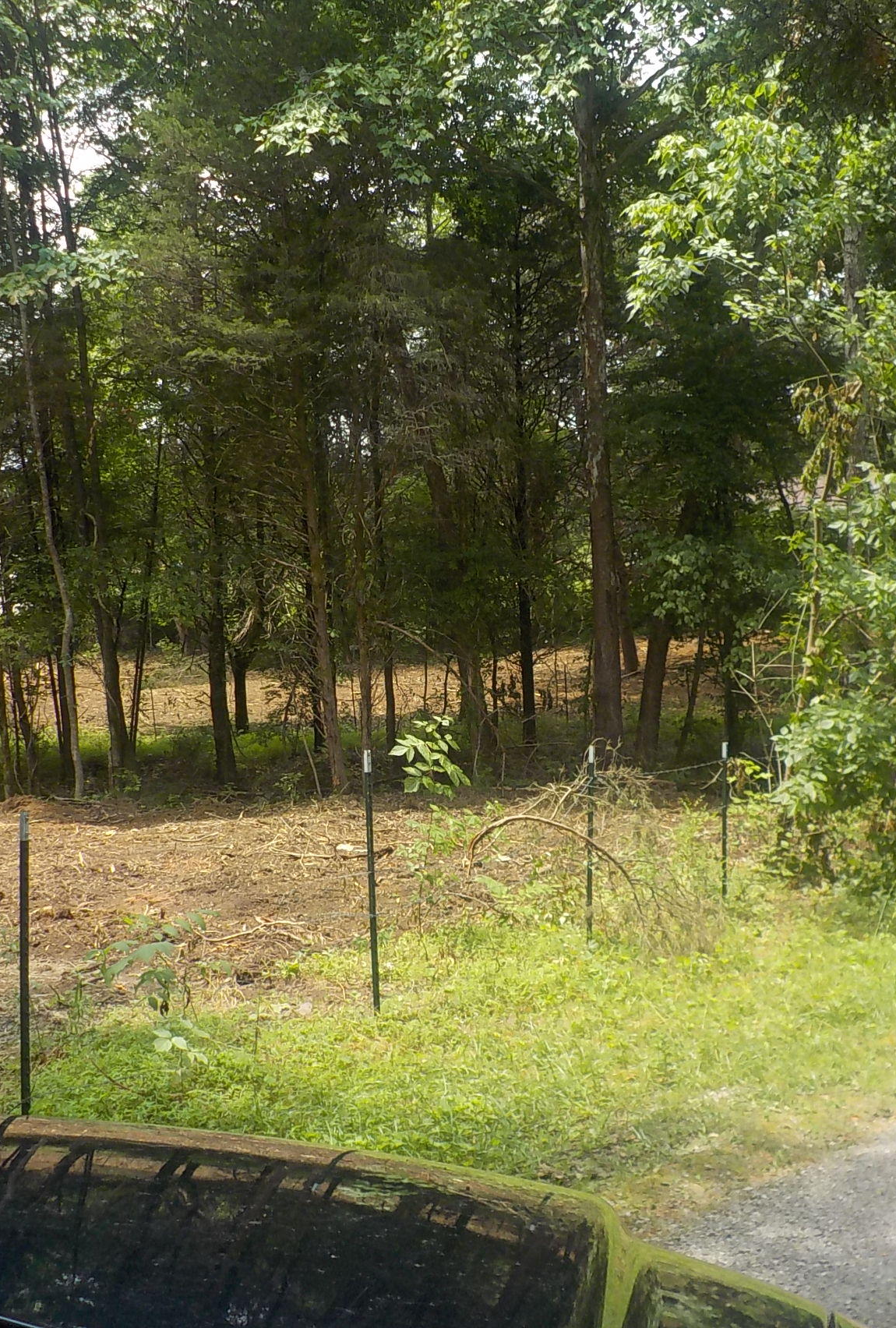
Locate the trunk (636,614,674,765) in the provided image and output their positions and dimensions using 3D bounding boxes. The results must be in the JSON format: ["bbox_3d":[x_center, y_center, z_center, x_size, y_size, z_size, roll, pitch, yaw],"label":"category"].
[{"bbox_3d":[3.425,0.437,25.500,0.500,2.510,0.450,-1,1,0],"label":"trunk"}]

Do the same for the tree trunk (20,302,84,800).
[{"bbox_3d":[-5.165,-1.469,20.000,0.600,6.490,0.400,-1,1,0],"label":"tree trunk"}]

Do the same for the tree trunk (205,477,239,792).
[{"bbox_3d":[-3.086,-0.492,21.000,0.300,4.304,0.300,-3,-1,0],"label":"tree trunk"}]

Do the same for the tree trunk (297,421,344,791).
[{"bbox_3d":[-1.663,-0.822,20.500,0.280,5.042,0.280,-4,-1,0],"label":"tree trunk"}]

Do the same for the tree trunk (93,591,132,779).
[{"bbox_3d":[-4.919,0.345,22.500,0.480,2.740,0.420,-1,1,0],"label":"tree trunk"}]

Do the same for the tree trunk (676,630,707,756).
[{"bbox_3d":[3.876,0.508,24.500,0.160,2.033,0.160,9,-1,0],"label":"tree trunk"}]

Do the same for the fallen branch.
[{"bbox_3d":[0.700,1.292,10.500,1.200,0.530,0.450,-1,1,0],"label":"fallen branch"}]

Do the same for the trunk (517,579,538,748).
[{"bbox_3d":[1.336,-0.012,26.000,0.210,2.862,0.210,-2,-1,0],"label":"trunk"}]

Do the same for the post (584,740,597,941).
[{"bbox_3d":[0.956,1.208,10.300,0.040,1.330,0.040,0,-1,29],"label":"post"}]

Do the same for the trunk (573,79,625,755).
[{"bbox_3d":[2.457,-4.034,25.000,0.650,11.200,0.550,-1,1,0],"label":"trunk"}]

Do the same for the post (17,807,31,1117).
[{"bbox_3d":[-1.736,1.280,6.300,0.040,1.340,0.040,-1,-1,29],"label":"post"}]

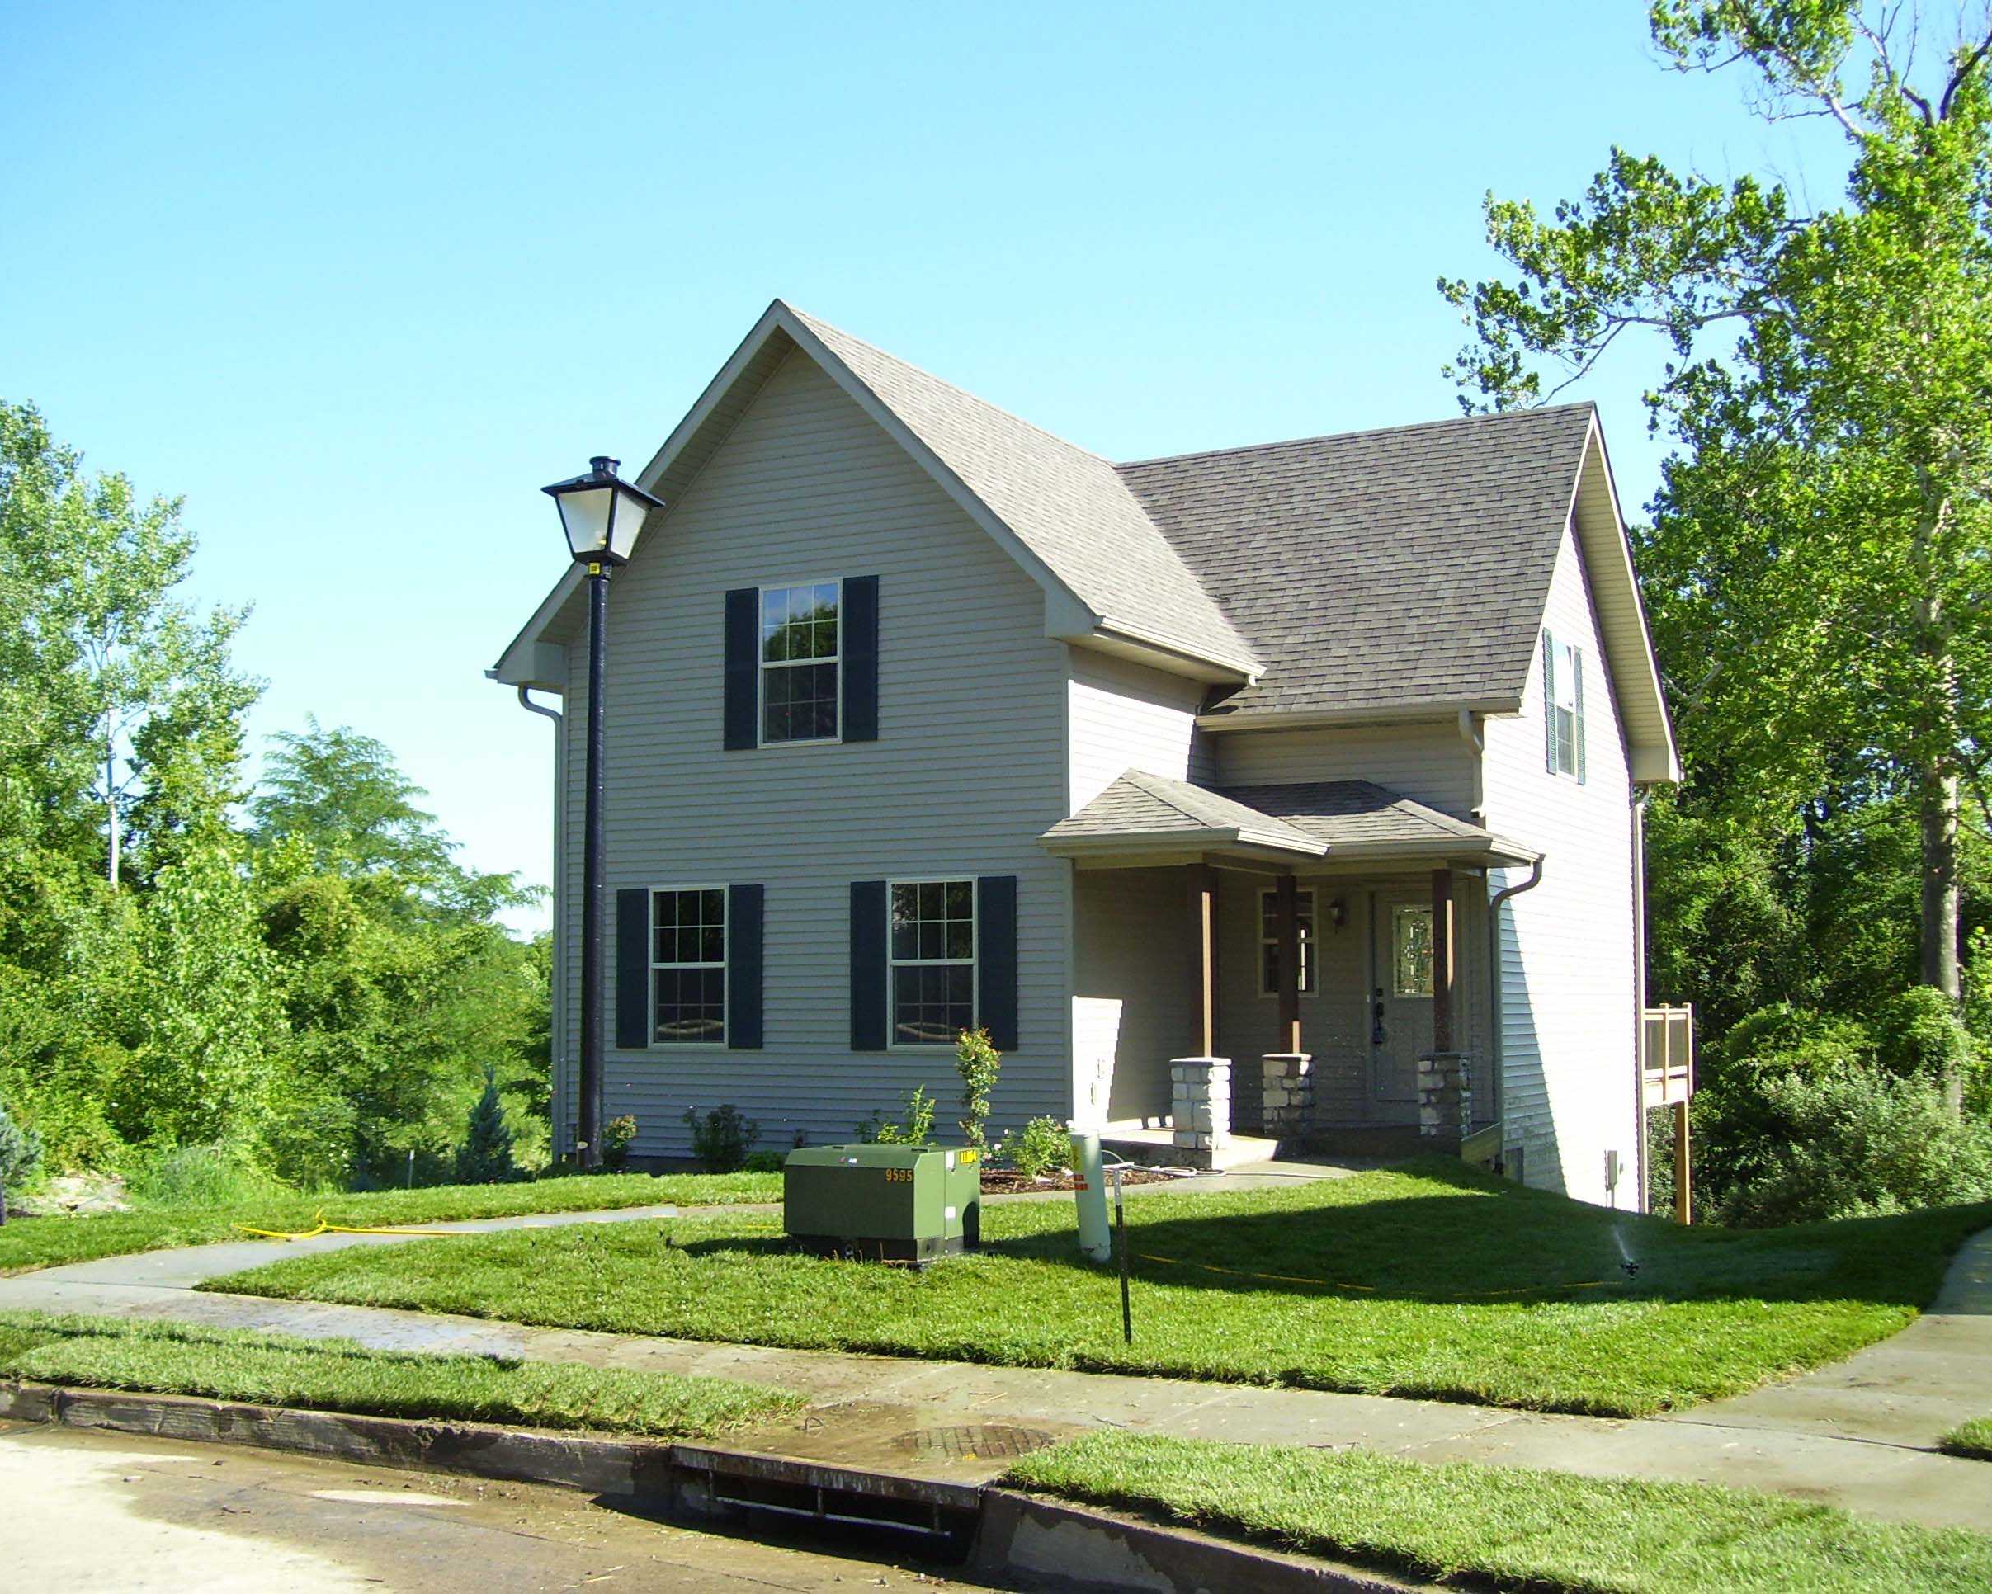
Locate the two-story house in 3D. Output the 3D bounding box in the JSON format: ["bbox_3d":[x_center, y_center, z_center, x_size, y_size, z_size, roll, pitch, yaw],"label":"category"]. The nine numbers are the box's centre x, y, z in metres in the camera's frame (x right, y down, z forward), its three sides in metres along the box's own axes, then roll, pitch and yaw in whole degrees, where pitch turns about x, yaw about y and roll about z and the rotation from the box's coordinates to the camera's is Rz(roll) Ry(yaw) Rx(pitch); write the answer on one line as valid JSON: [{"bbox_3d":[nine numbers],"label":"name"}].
[{"bbox_3d":[1.842,0.153,25.127,9.025,8.801,11.743,-3,-5,26],"label":"two-story house"}]

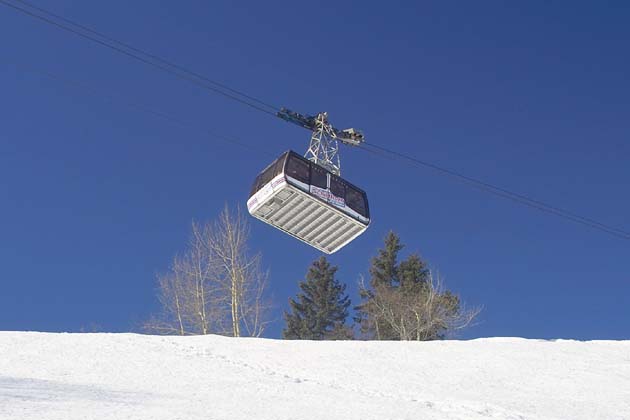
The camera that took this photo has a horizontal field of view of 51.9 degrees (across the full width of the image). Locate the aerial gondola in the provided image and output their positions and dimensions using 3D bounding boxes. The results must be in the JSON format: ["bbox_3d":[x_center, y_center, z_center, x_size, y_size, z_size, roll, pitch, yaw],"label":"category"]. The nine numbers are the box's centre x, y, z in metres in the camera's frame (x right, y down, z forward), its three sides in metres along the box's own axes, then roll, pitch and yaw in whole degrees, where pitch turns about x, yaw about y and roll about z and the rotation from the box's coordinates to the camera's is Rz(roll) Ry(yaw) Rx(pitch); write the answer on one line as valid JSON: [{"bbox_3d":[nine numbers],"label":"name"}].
[{"bbox_3d":[0.177,-2.768,39.838,6.700,9.200,3.500,28,-45,-29],"label":"aerial gondola"}]

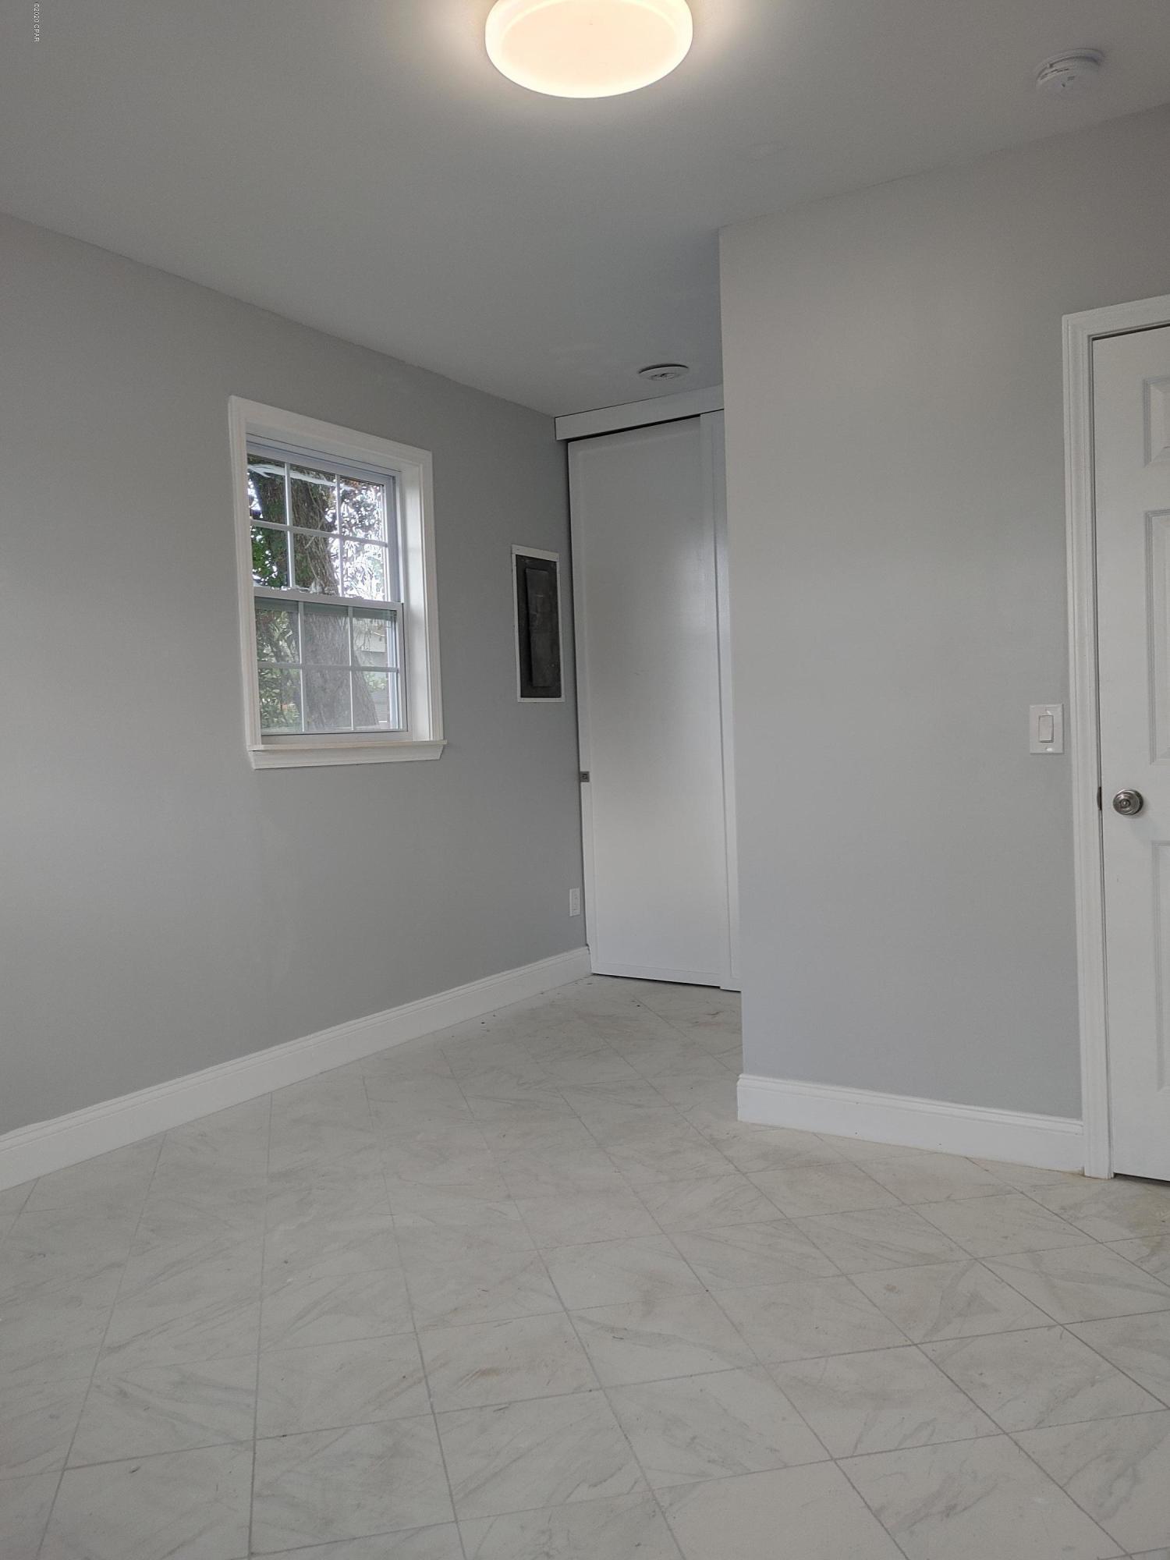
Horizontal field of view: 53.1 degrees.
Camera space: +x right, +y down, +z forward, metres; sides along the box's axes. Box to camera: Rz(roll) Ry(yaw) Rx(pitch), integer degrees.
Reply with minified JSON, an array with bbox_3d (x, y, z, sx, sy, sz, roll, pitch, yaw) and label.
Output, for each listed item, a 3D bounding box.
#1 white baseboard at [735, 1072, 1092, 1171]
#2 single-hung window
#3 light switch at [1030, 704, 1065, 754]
[{"bbox_3d":[0.858,0.934,3.218,0.954,0.139,0.017,-1,3,33],"label":"white baseboard"},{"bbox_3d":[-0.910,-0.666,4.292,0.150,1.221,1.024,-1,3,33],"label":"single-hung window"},{"bbox_3d":[1.165,-0.127,2.958,0.078,0.123,0.012,-1,3,33],"label":"light switch"}]

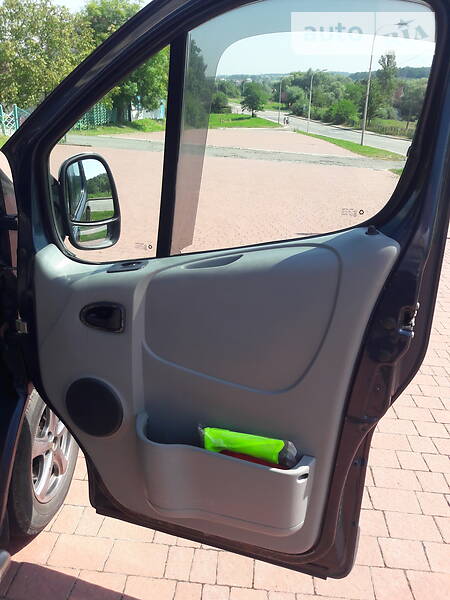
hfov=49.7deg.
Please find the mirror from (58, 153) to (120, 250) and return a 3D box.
[{"bbox_3d":[-0.409,-0.296,1.465,0.185,0.275,0.110,-15,27,-39],"label":"mirror"}]

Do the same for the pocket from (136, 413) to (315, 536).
[{"bbox_3d":[-0.015,0.476,1.304,0.460,0.220,0.115,9,22,16],"label":"pocket"}]

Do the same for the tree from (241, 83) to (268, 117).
[{"bbox_3d":[7.416,-50.404,122.000,6.700,8.000,6.700,0,24,0],"label":"tree"}]

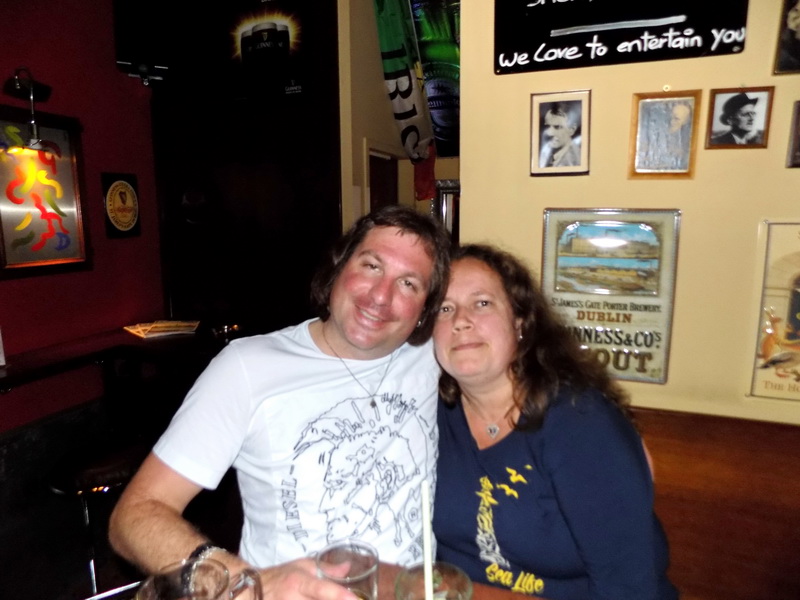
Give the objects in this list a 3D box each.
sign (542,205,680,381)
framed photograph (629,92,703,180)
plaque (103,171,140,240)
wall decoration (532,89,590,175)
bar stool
[{"bbox_3d":[0.499,-0.012,1.291,0.300,0.408,0.015,3,10,20],"label":"sign"},{"bbox_3d":[0.595,-0.368,1.196,0.137,0.190,0.018,3,10,20],"label":"framed photograph"},{"bbox_3d":[-1.328,-0.449,2.540,0.012,0.300,0.195,3,10,20],"label":"plaque"},{"bbox_3d":[0.384,-0.396,1.272,0.138,0.195,0.018,3,10,20],"label":"wall decoration"},{"bbox_3d":[-1.180,0.983,2.155,0.370,0.760,0.370,3,10,20],"label":"bar stool"}]

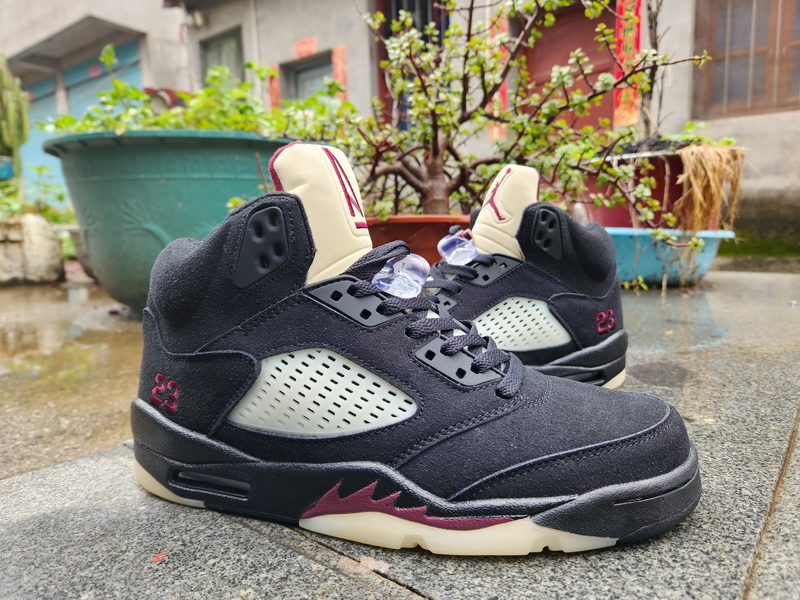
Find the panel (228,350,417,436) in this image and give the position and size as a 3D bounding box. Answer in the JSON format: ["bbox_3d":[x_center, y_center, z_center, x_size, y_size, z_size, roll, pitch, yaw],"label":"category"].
[{"bbox_3d":[-0.037,0.044,0.254,0.090,0.042,0.012,0,-13,3],"label":"panel"}]

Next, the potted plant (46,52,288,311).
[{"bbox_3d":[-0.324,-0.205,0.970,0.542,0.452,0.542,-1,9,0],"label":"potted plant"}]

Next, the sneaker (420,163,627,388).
[{"bbox_3d":[0.046,-0.013,0.431,0.302,0.188,0.113,-3,9,-13],"label":"sneaker"}]

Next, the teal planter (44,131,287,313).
[{"bbox_3d":[-0.323,-0.124,0.982,0.527,0.288,0.527,-1,9,0],"label":"teal planter"}]

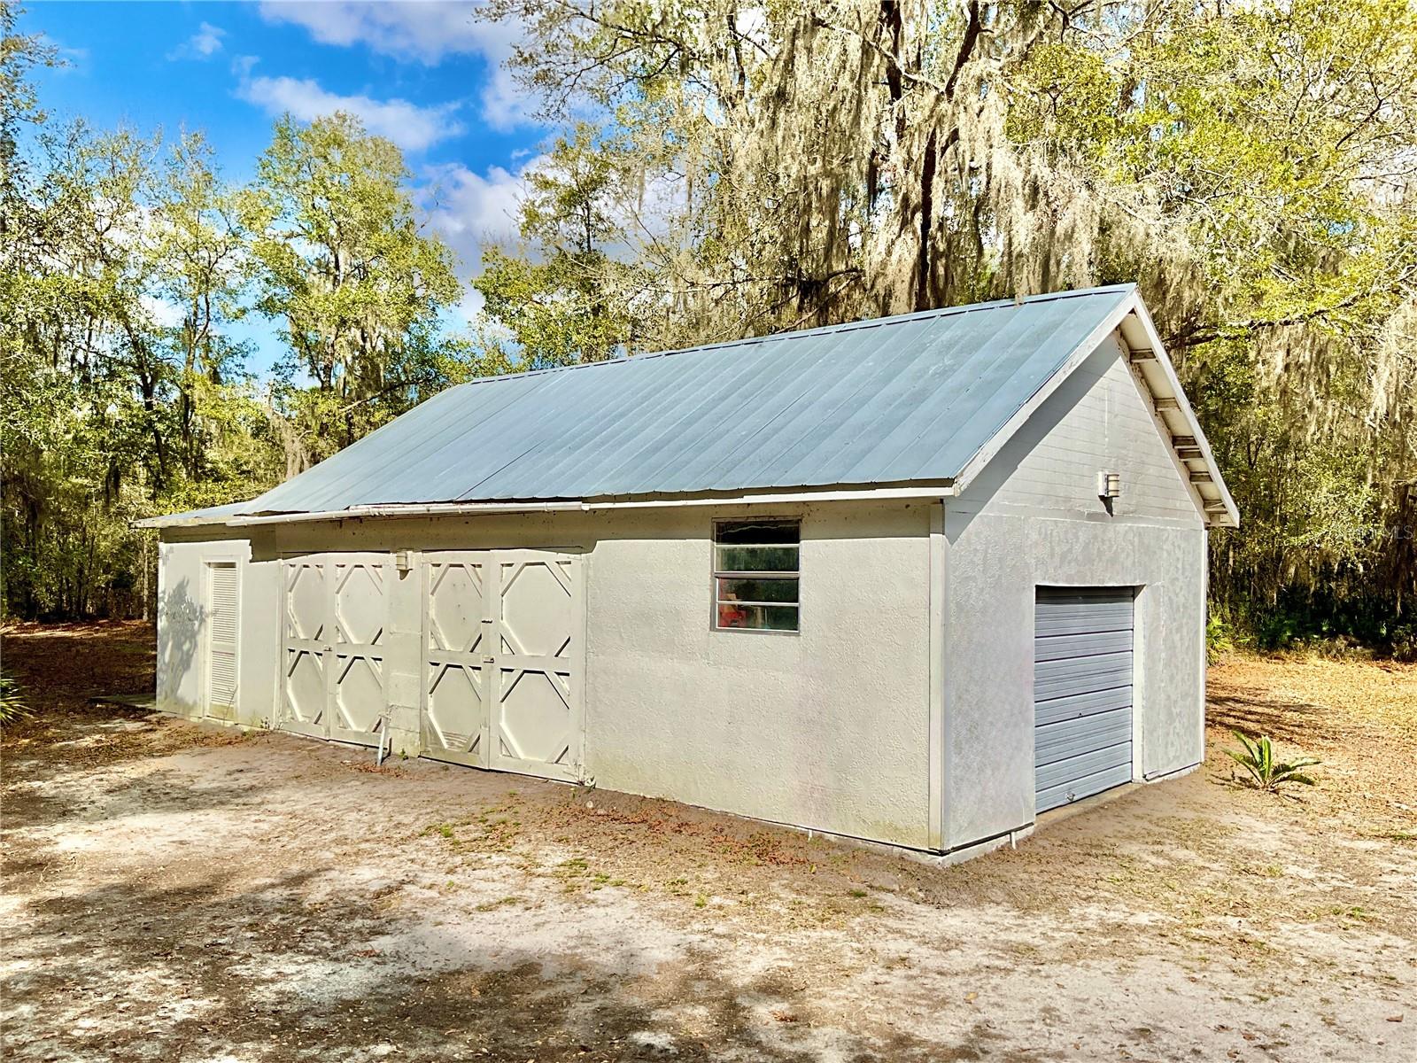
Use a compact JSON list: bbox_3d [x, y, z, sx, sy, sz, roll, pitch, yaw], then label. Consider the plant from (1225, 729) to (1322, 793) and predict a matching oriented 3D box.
[{"bbox_3d":[5.435,2.221,11.453,0.800,0.520,0.800,-1,-2,42],"label":"plant"}]

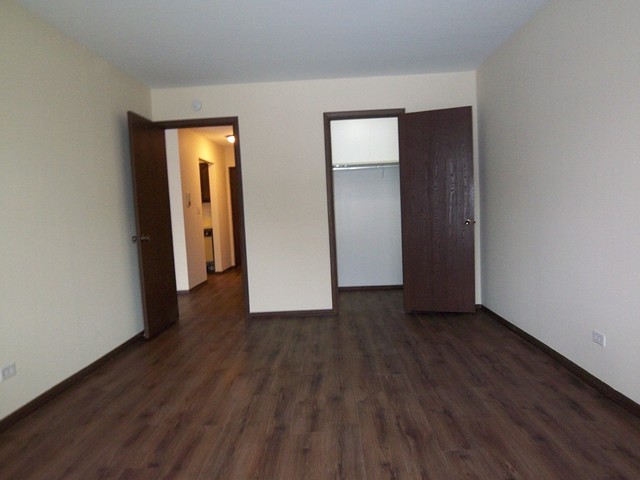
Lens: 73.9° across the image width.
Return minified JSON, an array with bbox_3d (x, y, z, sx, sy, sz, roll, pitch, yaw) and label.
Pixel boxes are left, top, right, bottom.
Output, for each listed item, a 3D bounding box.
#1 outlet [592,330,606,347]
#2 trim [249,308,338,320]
[{"bbox_3d":[1.604,0.568,2.453,0.010,0.070,0.115,-2,4,2],"label":"outlet"},{"bbox_3d":[-0.305,0.778,4.518,0.905,0.060,0.015,-2,4,2],"label":"trim"}]

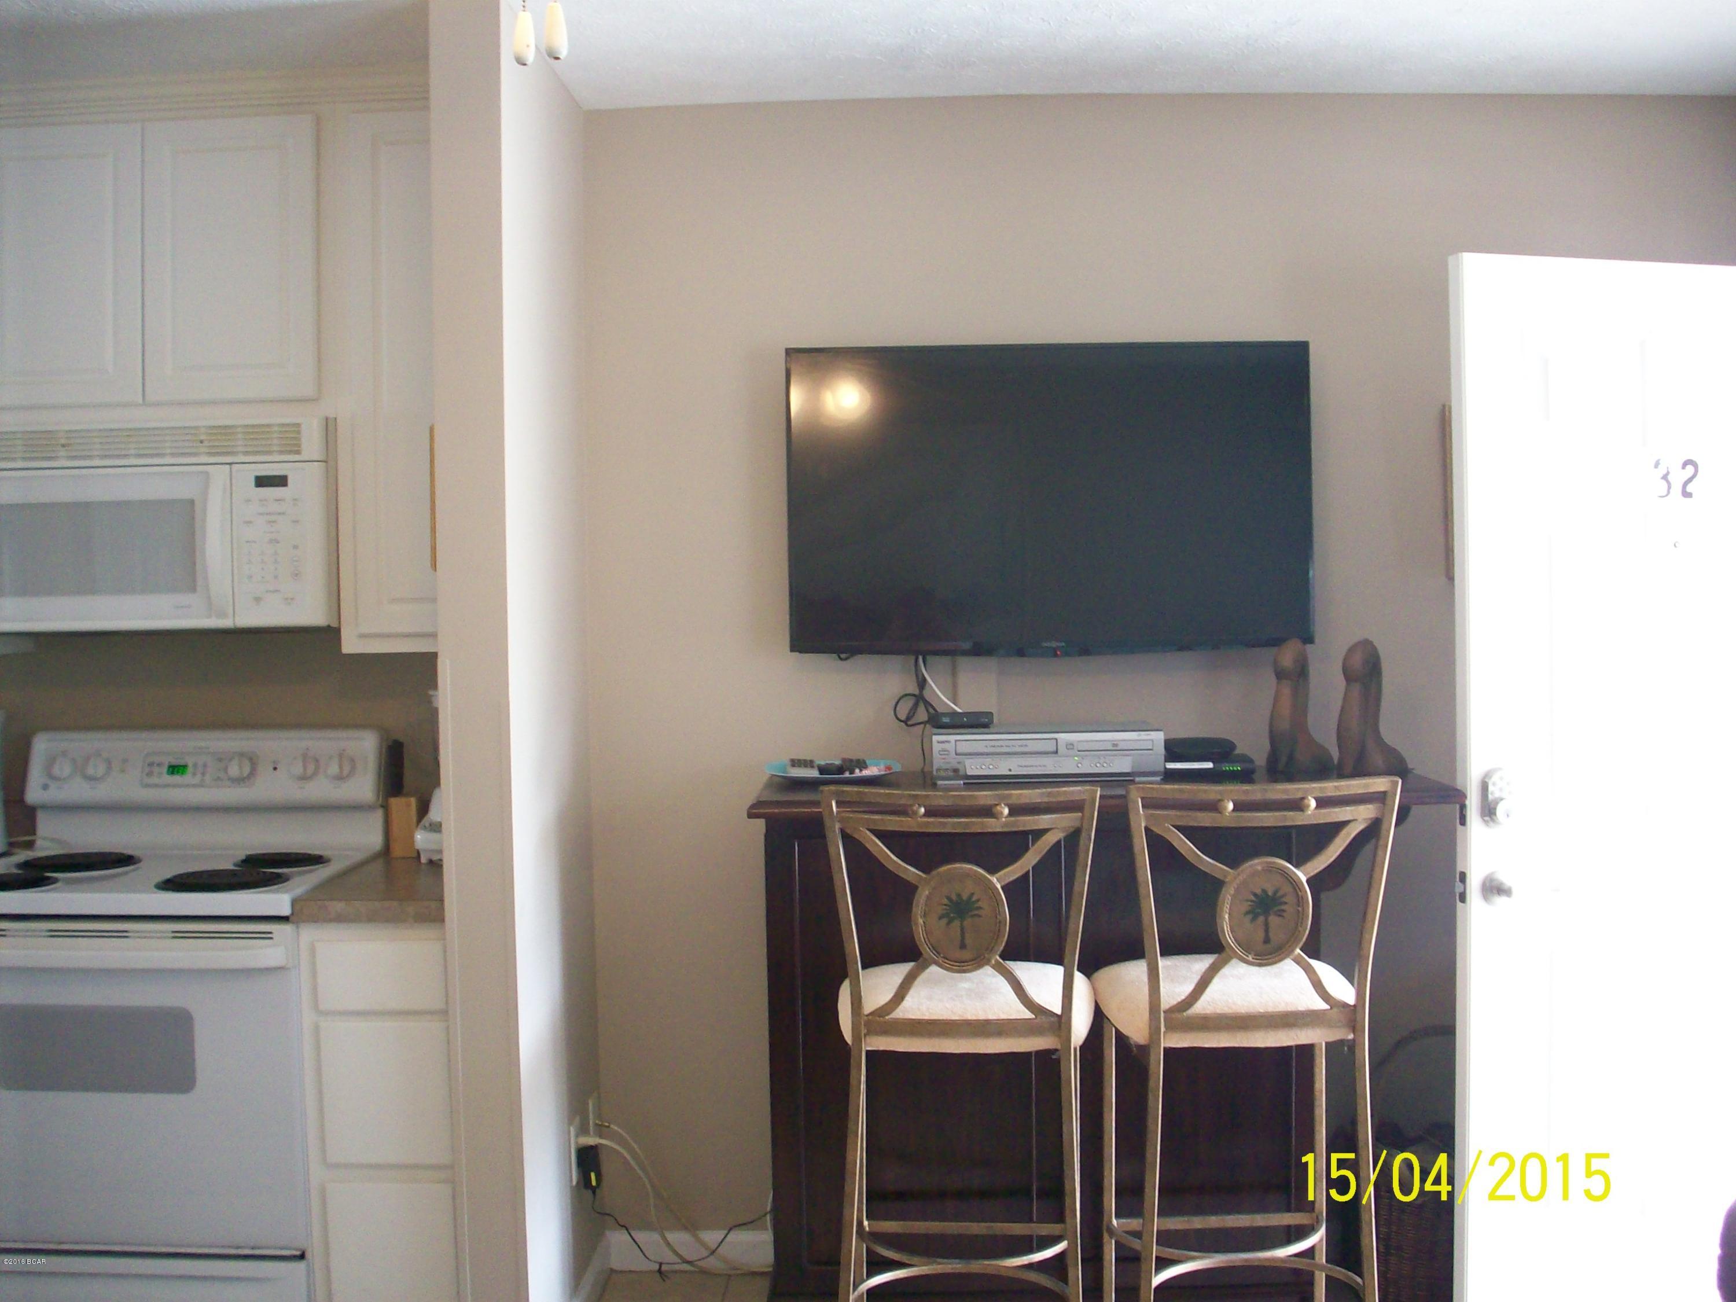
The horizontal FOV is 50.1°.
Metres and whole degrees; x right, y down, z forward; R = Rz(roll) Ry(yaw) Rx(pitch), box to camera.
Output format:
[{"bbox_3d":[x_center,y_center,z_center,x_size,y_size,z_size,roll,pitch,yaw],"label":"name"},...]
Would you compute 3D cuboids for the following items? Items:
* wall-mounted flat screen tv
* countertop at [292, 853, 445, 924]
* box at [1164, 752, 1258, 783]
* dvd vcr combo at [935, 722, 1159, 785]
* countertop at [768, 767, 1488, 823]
[{"bbox_3d":[0.368,-0.307,3.754,1.057,0.620,0.065,-1,1,1],"label":"wall-mounted flat screen tv"},{"bbox_3d":[-0.815,0.429,3.419,0.285,0.038,0.650,-1,1,1],"label":"countertop"},{"bbox_3d":[0.660,0.220,3.661,0.189,0.043,0.140,-1,1,1],"label":"box"},{"bbox_3d":[0.344,0.199,3.604,0.435,0.100,0.240,-1,1,1],"label":"dvd vcr combo"},{"bbox_3d":[0.428,0.266,3.525,1.252,0.034,0.575,-1,1,1],"label":"countertop"}]

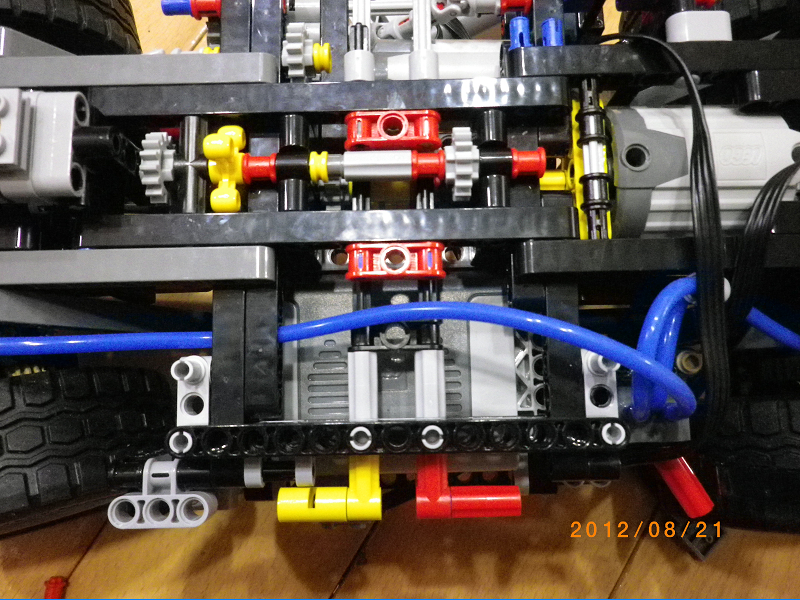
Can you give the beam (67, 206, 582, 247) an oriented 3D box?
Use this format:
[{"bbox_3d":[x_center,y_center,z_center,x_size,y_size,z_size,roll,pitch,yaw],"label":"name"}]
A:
[{"bbox_3d":[-0.017,-0.017,0.158,0.119,0.007,0.008,-1,81,0],"label":"beam"}]

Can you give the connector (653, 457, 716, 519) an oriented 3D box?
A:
[{"bbox_3d":[0.078,0.051,0.176,0.007,0.007,0.016,-31,84,-3],"label":"connector"}]

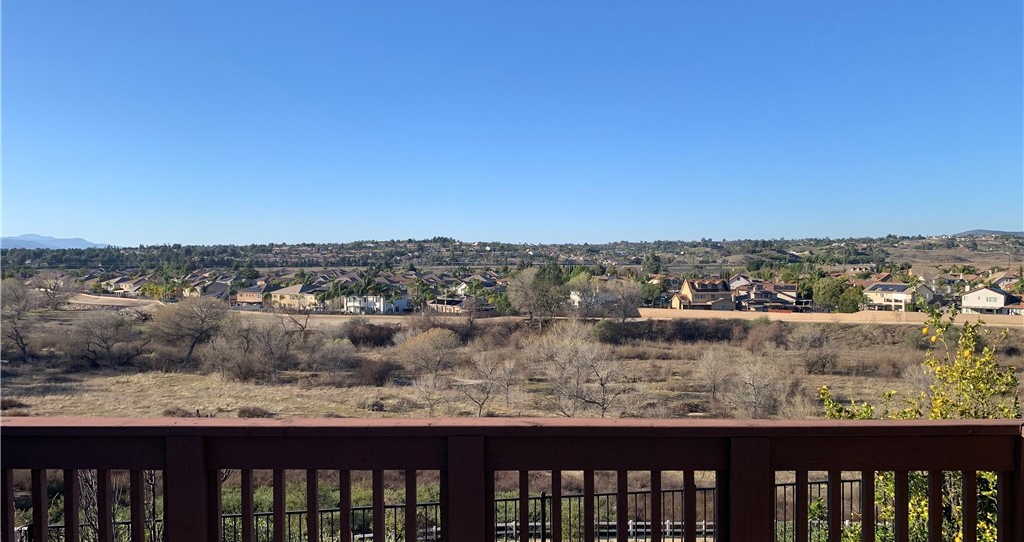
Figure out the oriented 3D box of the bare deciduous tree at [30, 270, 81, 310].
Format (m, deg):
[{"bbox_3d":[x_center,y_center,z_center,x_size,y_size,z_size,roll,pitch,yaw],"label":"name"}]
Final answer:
[{"bbox_3d":[-167.000,6.800,282.000,16.500,14.500,15.500,-1,2,-31],"label":"bare deciduous tree"}]

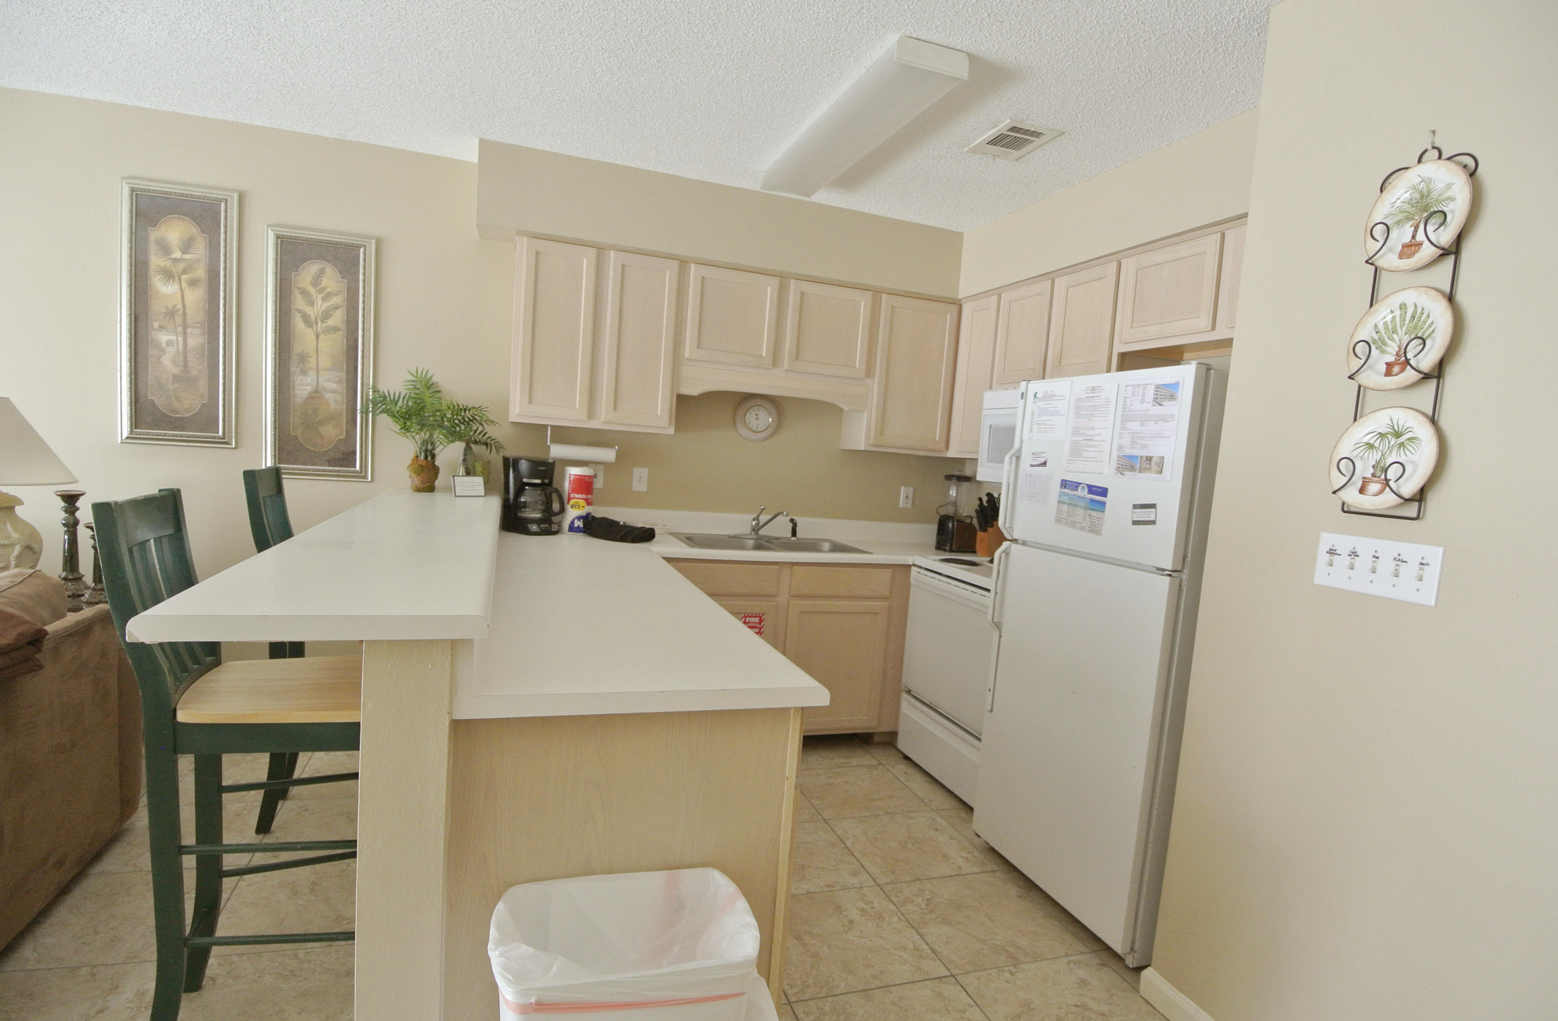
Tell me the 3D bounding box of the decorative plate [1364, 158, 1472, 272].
[{"bbox_3d":[1.235,-0.565,1.512,0.028,0.198,0.195,3,5,-19],"label":"decorative plate"}]

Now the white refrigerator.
[{"bbox_3d":[1.200,0.433,2.502,0.765,1.657,0.710,3,5,-19],"label":"white refrigerator"}]

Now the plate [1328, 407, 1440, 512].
[{"bbox_3d":[1.211,-0.103,1.567,0.025,0.208,0.208,3,5,-19],"label":"plate"}]

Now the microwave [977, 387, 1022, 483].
[{"bbox_3d":[1.213,-0.291,3.293,0.385,0.420,0.760,3,5,-19],"label":"microwave"}]

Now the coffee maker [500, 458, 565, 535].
[{"bbox_3d":[-1.082,-0.064,3.426,0.240,0.325,0.200,8,6,38],"label":"coffee maker"}]

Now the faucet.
[{"bbox_3d":[-0.057,0.058,3.804,0.070,0.155,0.220,0,6,-41],"label":"faucet"}]

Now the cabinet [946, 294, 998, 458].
[{"bbox_3d":[1.054,-0.616,3.776,0.320,0.750,0.330,3,5,-19],"label":"cabinet"}]

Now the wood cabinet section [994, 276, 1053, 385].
[{"bbox_3d":[1.168,-0.743,3.371,0.300,0.430,0.350,3,5,-19],"label":"wood cabinet section"}]

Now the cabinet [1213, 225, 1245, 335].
[{"bbox_3d":[1.565,-0.669,2.309,0.320,0.330,0.380,3,5,-19],"label":"cabinet"}]

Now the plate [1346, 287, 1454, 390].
[{"bbox_3d":[1.229,-0.338,1.548,0.025,0.205,0.205,3,5,-19],"label":"plate"}]

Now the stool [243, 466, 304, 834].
[{"bbox_3d":[-1.493,0.458,2.641,0.530,1.175,0.430,3,5,-16],"label":"stool"}]

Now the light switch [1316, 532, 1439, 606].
[{"bbox_3d":[1.220,0.116,1.600,0.012,0.114,0.246,3,5,-19],"label":"light switch"}]

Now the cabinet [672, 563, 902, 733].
[{"bbox_3d":[-0.039,0.637,3.701,1.100,0.840,0.600,3,5,-19],"label":"cabinet"}]

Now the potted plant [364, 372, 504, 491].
[{"bbox_3d":[-1.394,-0.316,3.165,0.530,0.500,0.430,3,5,-19],"label":"potted plant"}]

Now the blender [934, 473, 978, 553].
[{"bbox_3d":[0.922,-0.004,4.080,0.170,0.400,0.180,6,5,18],"label":"blender"}]

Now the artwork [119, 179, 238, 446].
[{"bbox_3d":[-2.365,-0.761,3.089,0.383,1.000,0.035,3,5,-19],"label":"artwork"}]

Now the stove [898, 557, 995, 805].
[{"bbox_3d":[1.006,0.682,3.326,0.650,1.000,0.760,3,5,-19],"label":"stove"}]

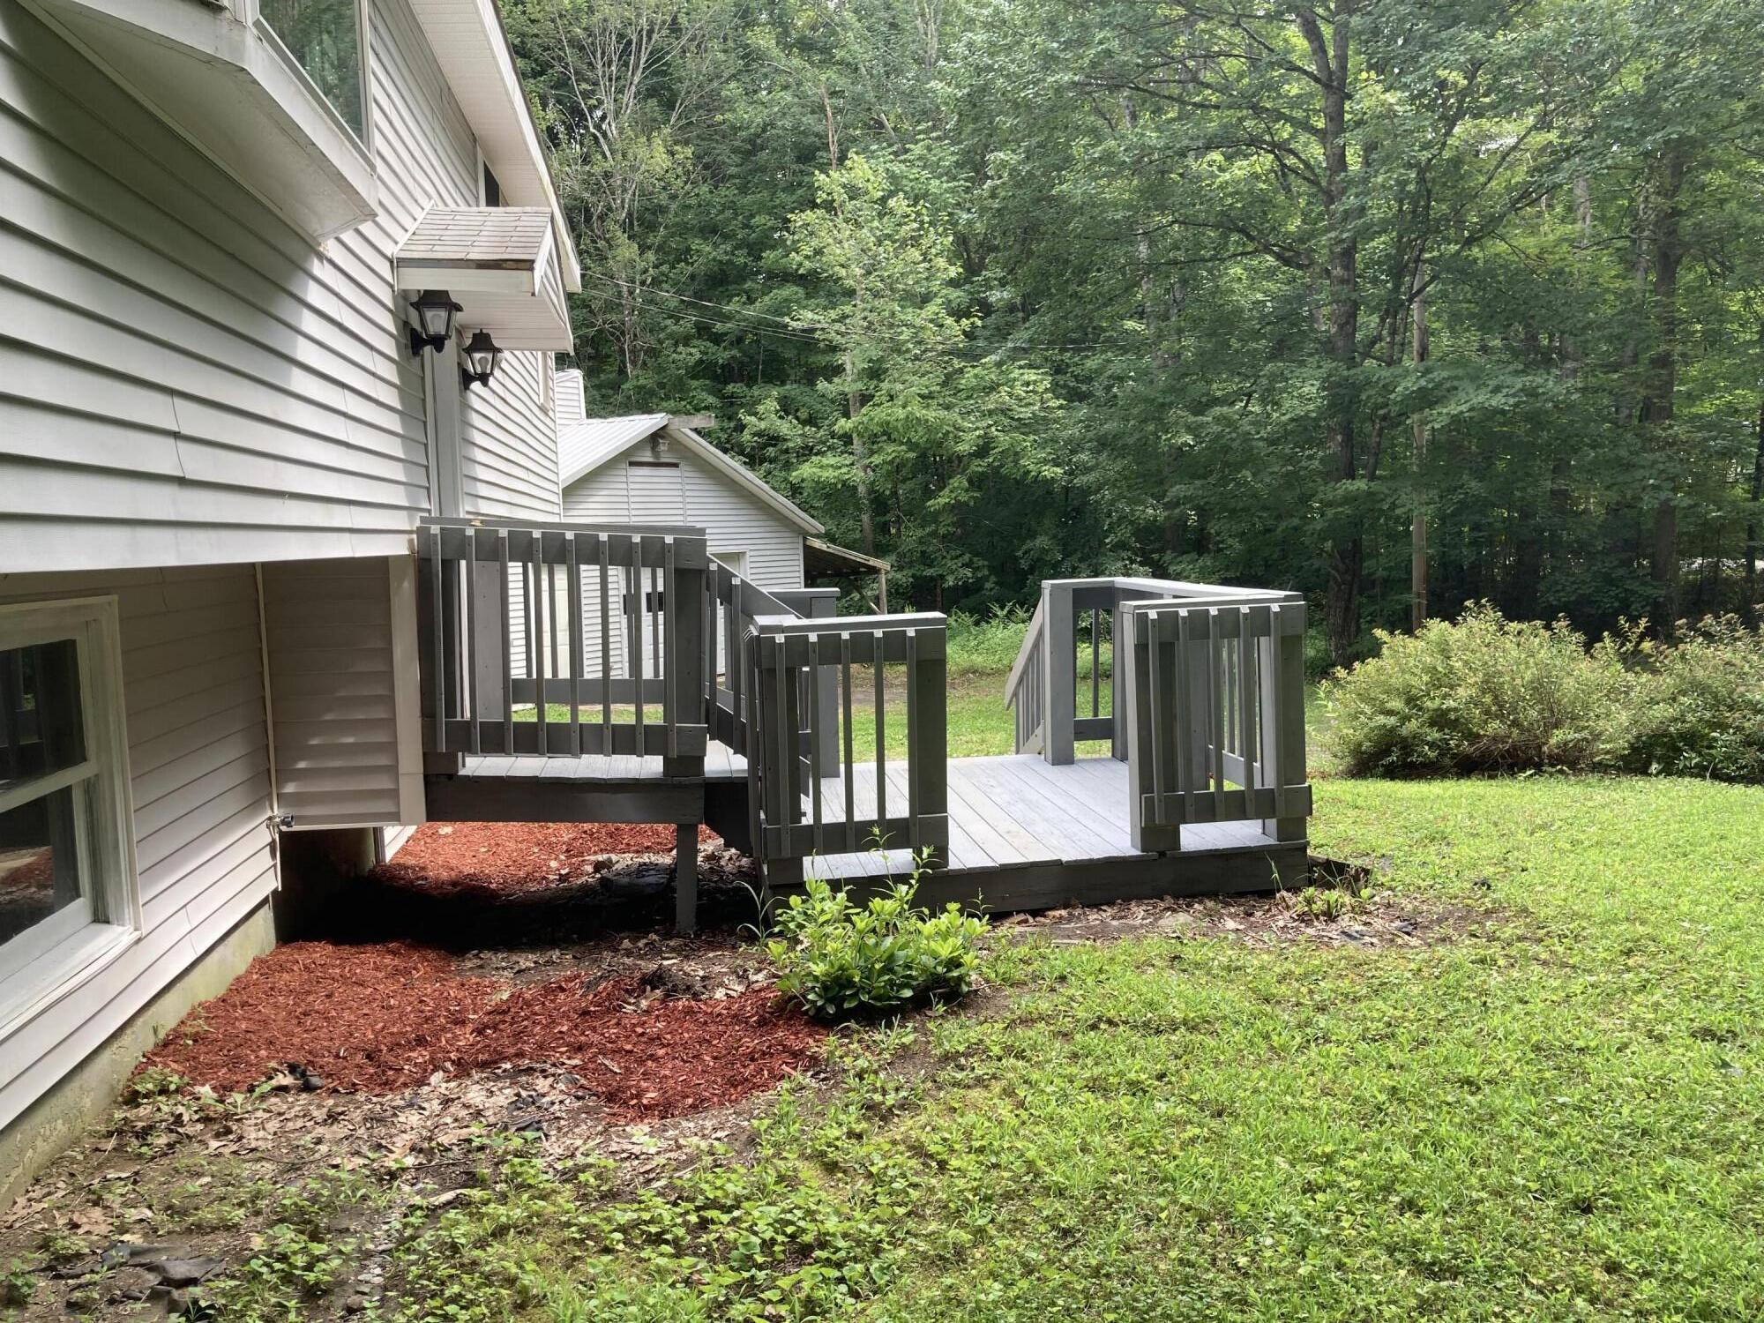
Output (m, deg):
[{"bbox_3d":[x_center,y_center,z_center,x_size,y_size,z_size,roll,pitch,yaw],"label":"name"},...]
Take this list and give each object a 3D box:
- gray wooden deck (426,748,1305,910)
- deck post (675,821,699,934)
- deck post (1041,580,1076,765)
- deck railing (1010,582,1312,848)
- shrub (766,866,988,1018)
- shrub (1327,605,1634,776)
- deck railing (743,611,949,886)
[{"bbox_3d":[-0.201,0.673,7.530,3.850,0.670,2.920,-2,5,-8],"label":"gray wooden deck"},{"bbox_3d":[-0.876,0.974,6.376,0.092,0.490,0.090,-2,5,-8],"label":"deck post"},{"bbox_3d":[1.081,0.074,8.693,0.150,1.120,0.160,-2,5,-8],"label":"deck post"},{"bbox_3d":[1.254,0.134,8.003,0.900,1.160,3.520,-2,5,-8],"label":"deck railing"},{"bbox_3d":[-0.033,0.993,5.381,0.800,0.480,0.680,-2,5,-8],"label":"shrub"},{"bbox_3d":[4.156,0.122,10.017,2.100,1.060,1.600,-2,5,-8],"label":"shrub"},{"bbox_3d":[-0.167,0.352,6.324,0.850,1.130,0.590,-2,5,-8],"label":"deck railing"}]

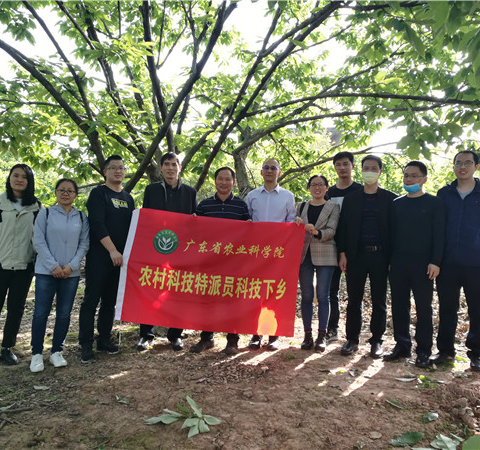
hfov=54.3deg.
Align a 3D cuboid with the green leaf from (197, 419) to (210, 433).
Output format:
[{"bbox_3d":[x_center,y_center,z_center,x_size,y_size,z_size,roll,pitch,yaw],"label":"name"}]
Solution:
[{"bbox_3d":[-0.210,1.170,2.730,0.075,0.040,0.130,2,-1,-24],"label":"green leaf"}]

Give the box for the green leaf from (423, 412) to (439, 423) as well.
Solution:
[{"bbox_3d":[1.079,1.090,2.650,0.095,0.035,0.075,2,-2,-18],"label":"green leaf"}]

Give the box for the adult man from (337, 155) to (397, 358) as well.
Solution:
[{"bbox_3d":[1.092,0.263,4.040,0.530,1.730,0.330,1,-2,8],"label":"adult man"}]

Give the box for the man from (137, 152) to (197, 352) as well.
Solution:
[{"bbox_3d":[-0.652,0.226,4.150,0.520,1.750,0.380,2,-1,-9],"label":"man"}]

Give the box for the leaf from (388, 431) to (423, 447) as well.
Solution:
[{"bbox_3d":[0.835,1.077,2.360,0.180,0.030,0.090,3,-2,-33],"label":"leaf"}]

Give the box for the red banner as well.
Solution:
[{"bbox_3d":[-0.251,0.400,3.980,1.500,0.980,0.090,5,-1,-2],"label":"red banner"}]

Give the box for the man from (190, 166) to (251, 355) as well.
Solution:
[{"bbox_3d":[-0.175,0.305,4.200,0.540,1.670,0.340,2,-2,2],"label":"man"}]

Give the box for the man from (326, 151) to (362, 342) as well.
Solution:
[{"bbox_3d":[0.979,0.205,4.470,0.500,1.790,0.320,1,-2,8],"label":"man"}]

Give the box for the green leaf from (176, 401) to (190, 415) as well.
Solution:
[{"bbox_3d":[-0.345,1.118,2.860,0.055,0.055,0.105,2,-1,-45],"label":"green leaf"}]

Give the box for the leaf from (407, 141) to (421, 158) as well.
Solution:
[{"bbox_3d":[1.394,-0.601,3.750,0.105,0.140,0.045,2,-1,18],"label":"leaf"}]

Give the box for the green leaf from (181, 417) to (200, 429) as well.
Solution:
[{"bbox_3d":[-0.291,1.166,2.750,0.145,0.040,0.075,2,-1,-44],"label":"green leaf"}]

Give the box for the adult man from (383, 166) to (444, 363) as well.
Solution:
[{"bbox_3d":[1.462,0.314,3.920,0.500,1.710,0.340,1,-1,29],"label":"adult man"}]

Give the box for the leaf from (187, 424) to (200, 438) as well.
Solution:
[{"bbox_3d":[-0.238,1.059,2.400,0.065,0.030,0.130,1,-2,21],"label":"leaf"}]

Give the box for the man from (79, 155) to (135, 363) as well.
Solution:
[{"bbox_3d":[-1.147,0.279,4.020,0.500,1.720,0.400,2,-2,-21],"label":"man"}]

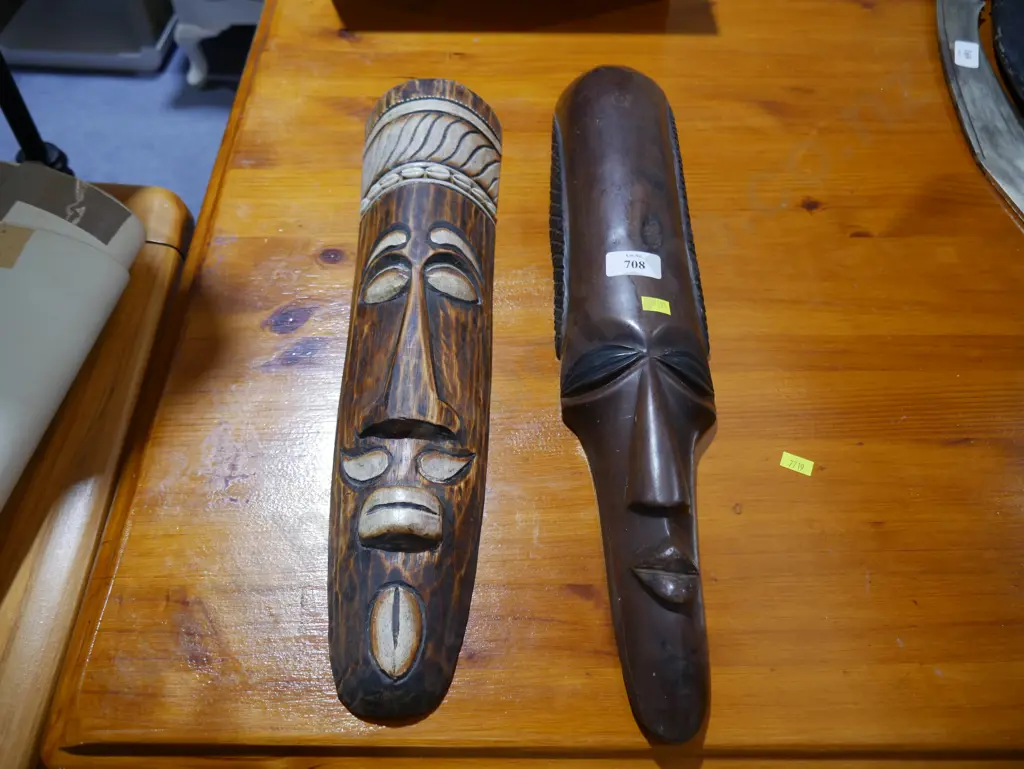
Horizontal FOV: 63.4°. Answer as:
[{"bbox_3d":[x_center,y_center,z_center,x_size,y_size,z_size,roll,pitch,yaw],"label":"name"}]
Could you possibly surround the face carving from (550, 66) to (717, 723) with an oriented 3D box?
[{"bbox_3d":[0.093,-0.047,0.603,0.118,0.086,0.570,0,56,0],"label":"face carving"}]

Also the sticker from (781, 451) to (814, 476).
[{"bbox_3d":[0.201,0.056,0.585,0.022,0.001,0.012,19,58,12],"label":"sticker"}]

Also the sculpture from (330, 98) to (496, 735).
[{"bbox_3d":[-0.070,-0.035,0.609,0.125,0.062,0.527,0,56,0],"label":"sculpture"}]

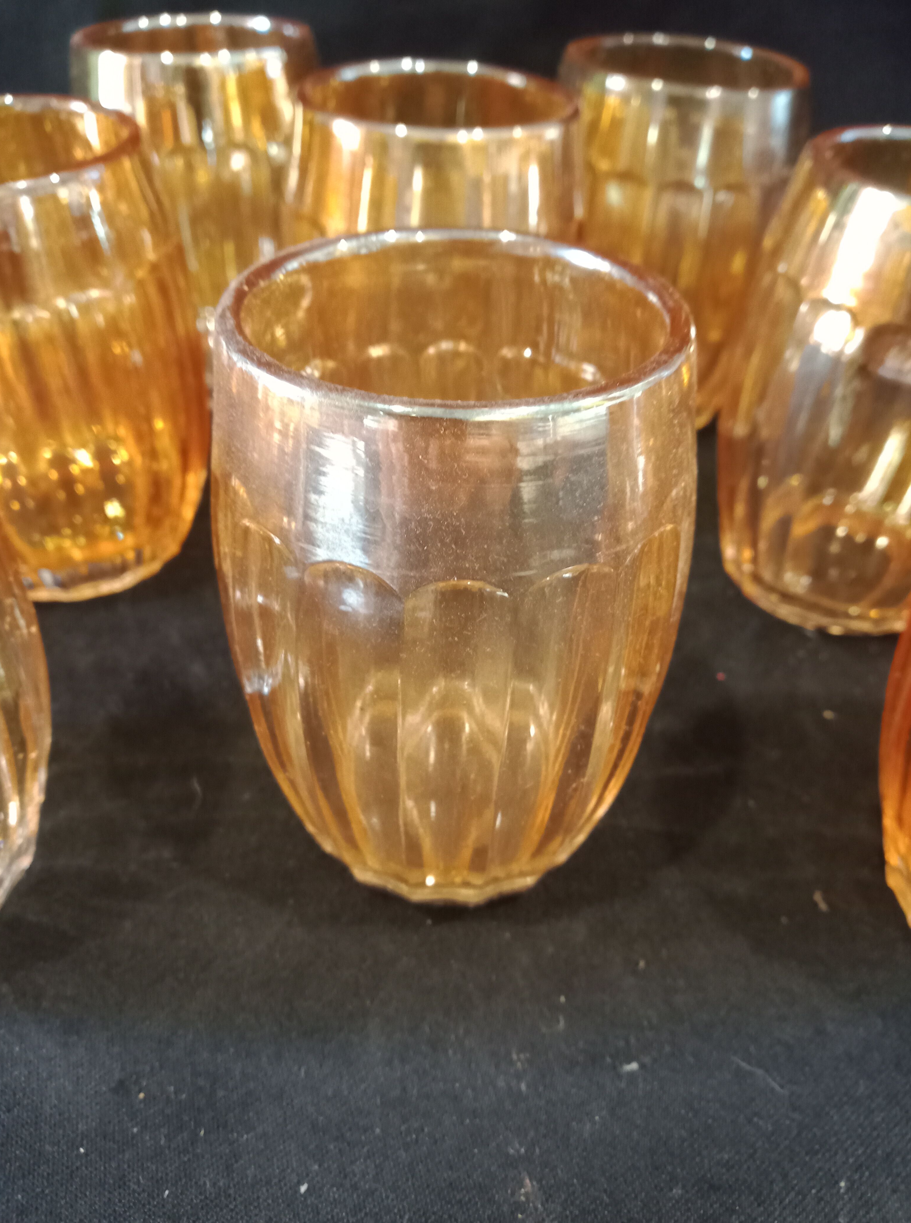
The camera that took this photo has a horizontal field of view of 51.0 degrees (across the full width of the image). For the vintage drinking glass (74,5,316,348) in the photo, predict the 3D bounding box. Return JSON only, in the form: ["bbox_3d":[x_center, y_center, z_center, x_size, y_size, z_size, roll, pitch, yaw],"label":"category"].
[{"bbox_3d":[-0.073,-0.123,0.296,0.076,0.100,0.076,1,40,0],"label":"vintage drinking glass"}]

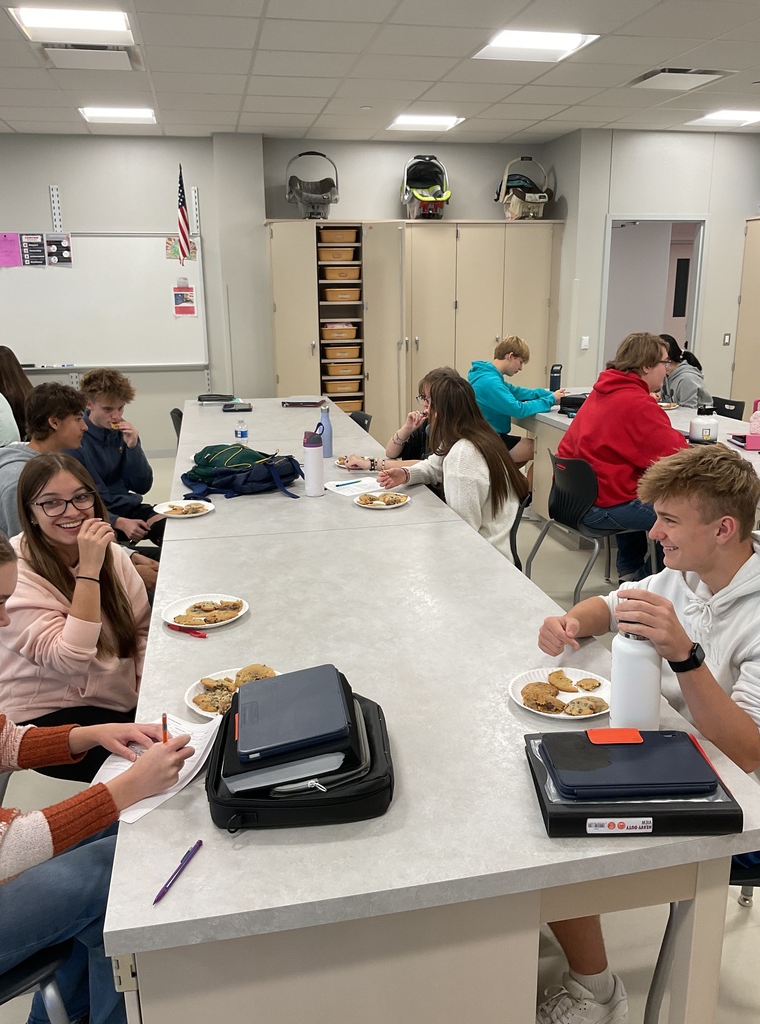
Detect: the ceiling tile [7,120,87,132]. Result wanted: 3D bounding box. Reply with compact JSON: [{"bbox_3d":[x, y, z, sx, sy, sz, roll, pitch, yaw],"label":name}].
[{"bbox_3d":[-2.728,-3.183,7.089,0.605,0.020,0.570,-4,15,-11],"label":"ceiling tile"}]

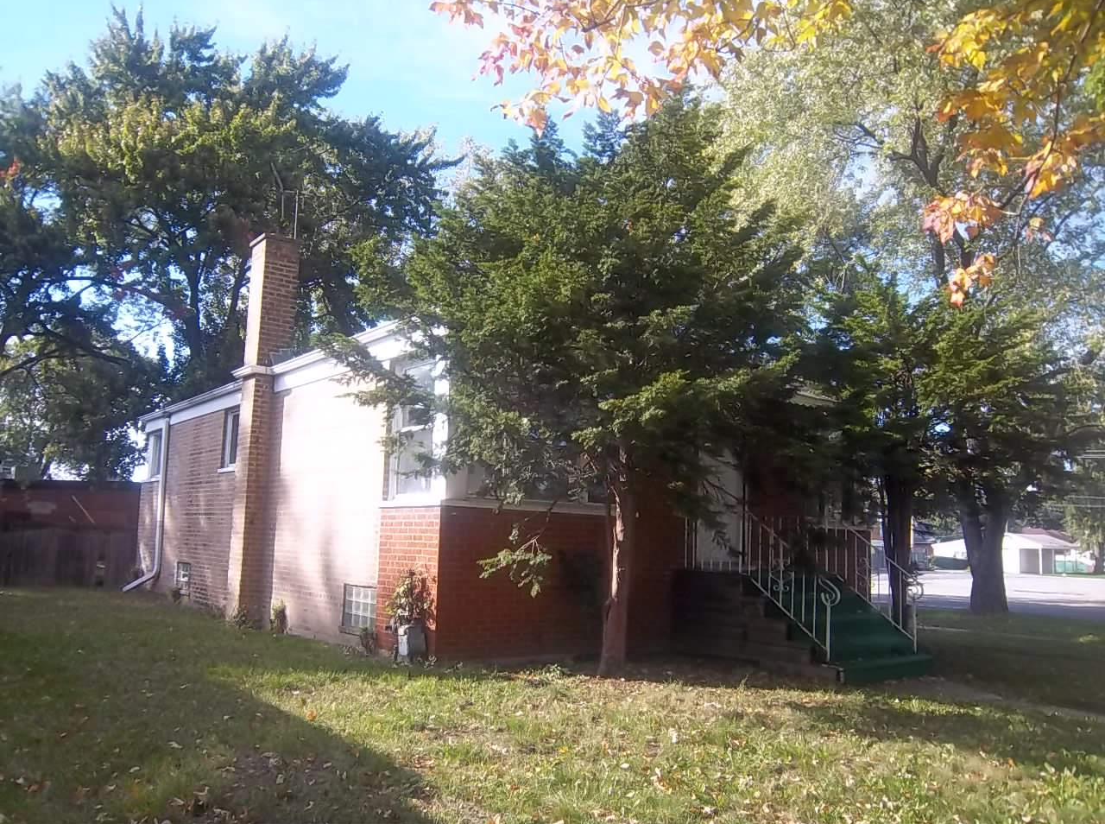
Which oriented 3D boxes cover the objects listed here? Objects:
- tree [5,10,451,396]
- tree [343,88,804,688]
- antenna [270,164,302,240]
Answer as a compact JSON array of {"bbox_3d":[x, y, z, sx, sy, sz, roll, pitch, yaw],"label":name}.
[{"bbox_3d":[-8.588,-2.643,23.005,11.800,14.055,10.800,4,-9,-21],"label":"tree"},{"bbox_3d":[0.179,-0.351,8.290,4.200,5.470,3.800,1,-8,1],"label":"tree"},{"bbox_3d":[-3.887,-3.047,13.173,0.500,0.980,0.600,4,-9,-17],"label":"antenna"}]

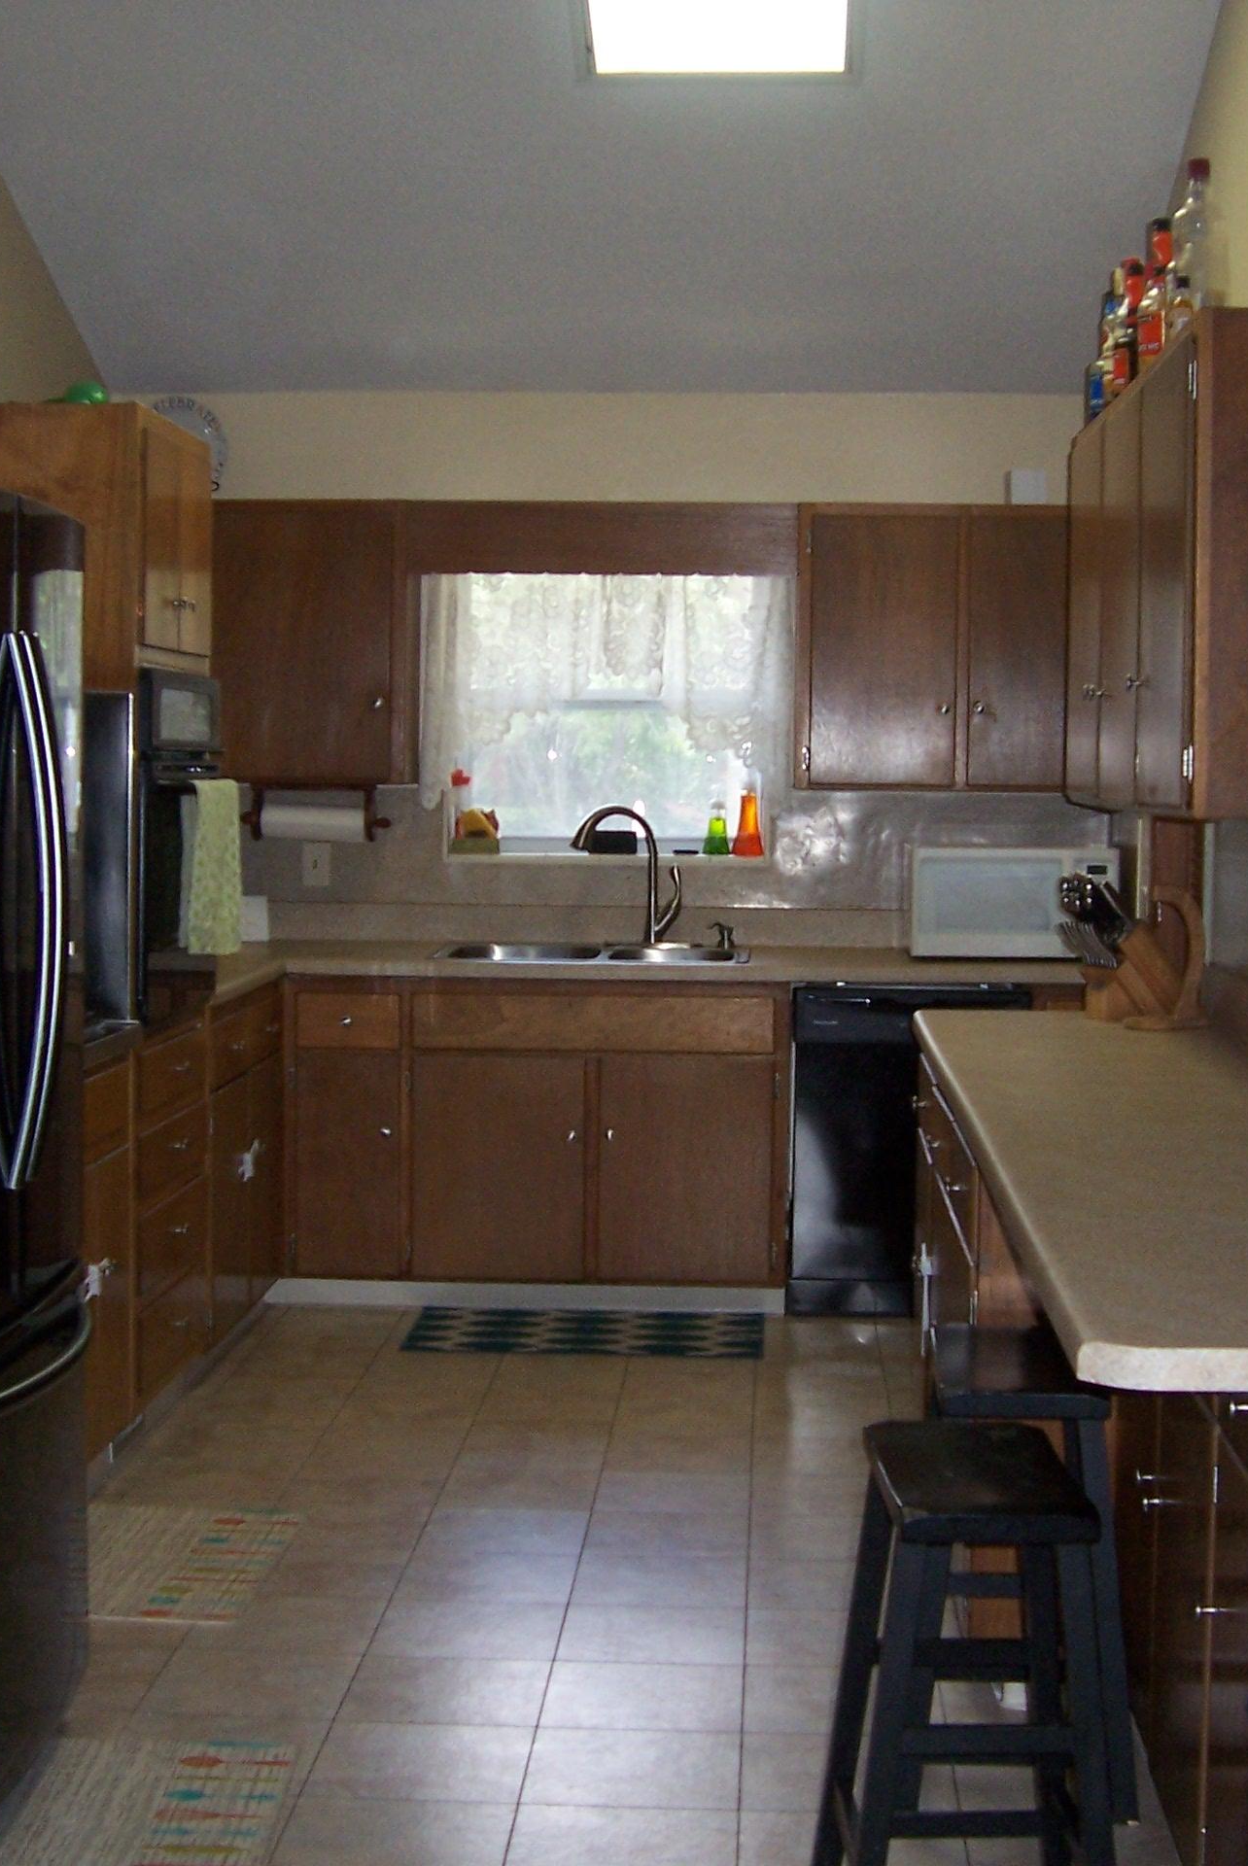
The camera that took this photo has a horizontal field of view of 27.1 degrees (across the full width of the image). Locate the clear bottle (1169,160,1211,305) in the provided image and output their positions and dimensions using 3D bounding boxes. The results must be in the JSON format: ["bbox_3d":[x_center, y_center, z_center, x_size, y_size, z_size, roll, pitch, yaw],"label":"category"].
[{"bbox_3d":[0.919,-1.107,4.210,0.075,0.300,0.075,1,4,3],"label":"clear bottle"}]

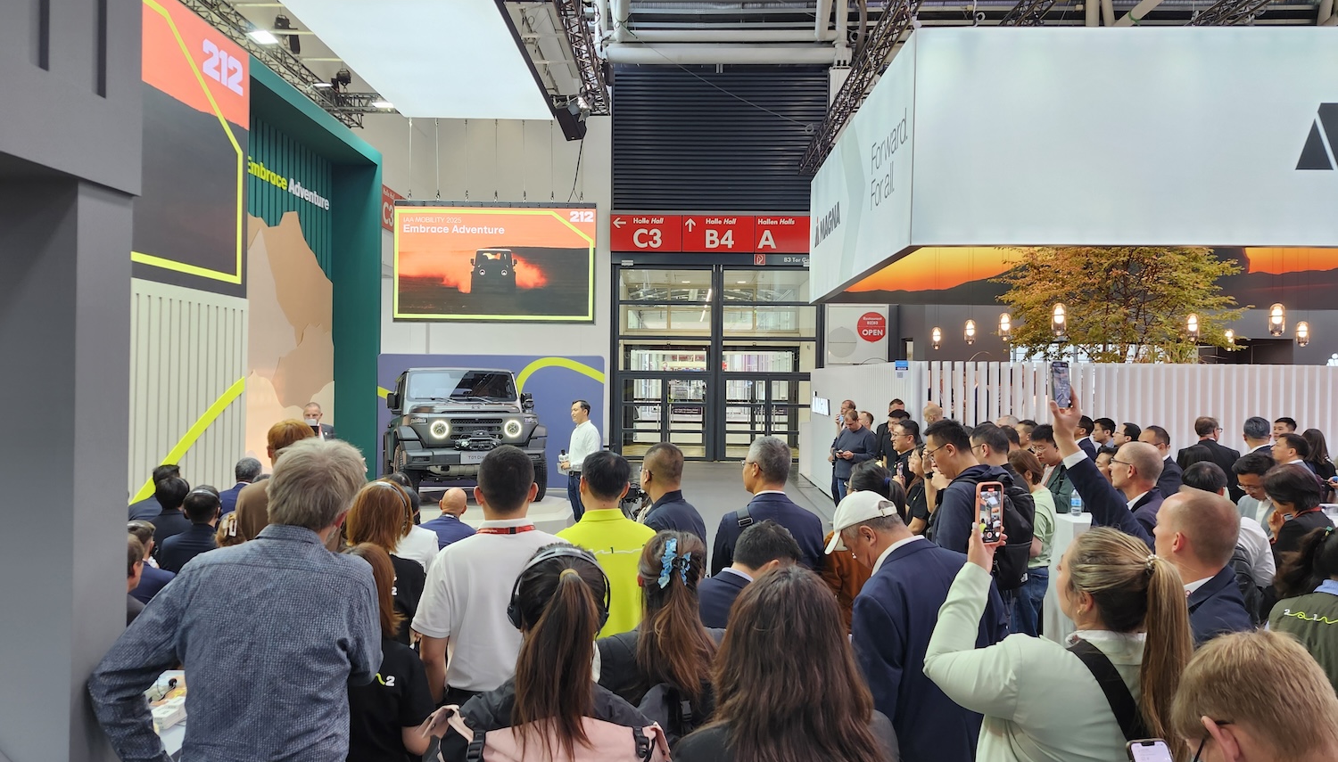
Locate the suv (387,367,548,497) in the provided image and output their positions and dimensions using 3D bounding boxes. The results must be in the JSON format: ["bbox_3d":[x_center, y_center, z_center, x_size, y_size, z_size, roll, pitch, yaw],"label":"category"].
[{"bbox_3d":[-3.200,0.710,13.200,1.950,1.930,4.700,1,0,-22],"label":"suv"}]

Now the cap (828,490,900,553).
[{"bbox_3d":[0.625,0.447,2.830,0.190,0.150,0.270,0,-22,-46],"label":"cap"}]

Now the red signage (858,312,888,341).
[{"bbox_3d":[5.000,-1.335,21.850,0.750,0.750,0.040,1,0,2],"label":"red signage"}]

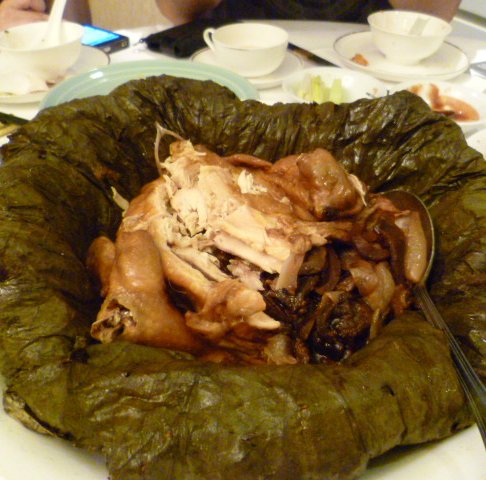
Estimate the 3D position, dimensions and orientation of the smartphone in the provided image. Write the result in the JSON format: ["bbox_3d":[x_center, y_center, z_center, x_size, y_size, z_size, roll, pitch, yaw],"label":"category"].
[{"bbox_3d":[-0.233,-0.297,0.768,0.115,0.013,0.062,24,45,25],"label":"smartphone"}]

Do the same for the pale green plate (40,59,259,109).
[{"bbox_3d":[-0.097,-0.137,0.559,0.229,0.031,0.229,1,40,-1],"label":"pale green plate"}]

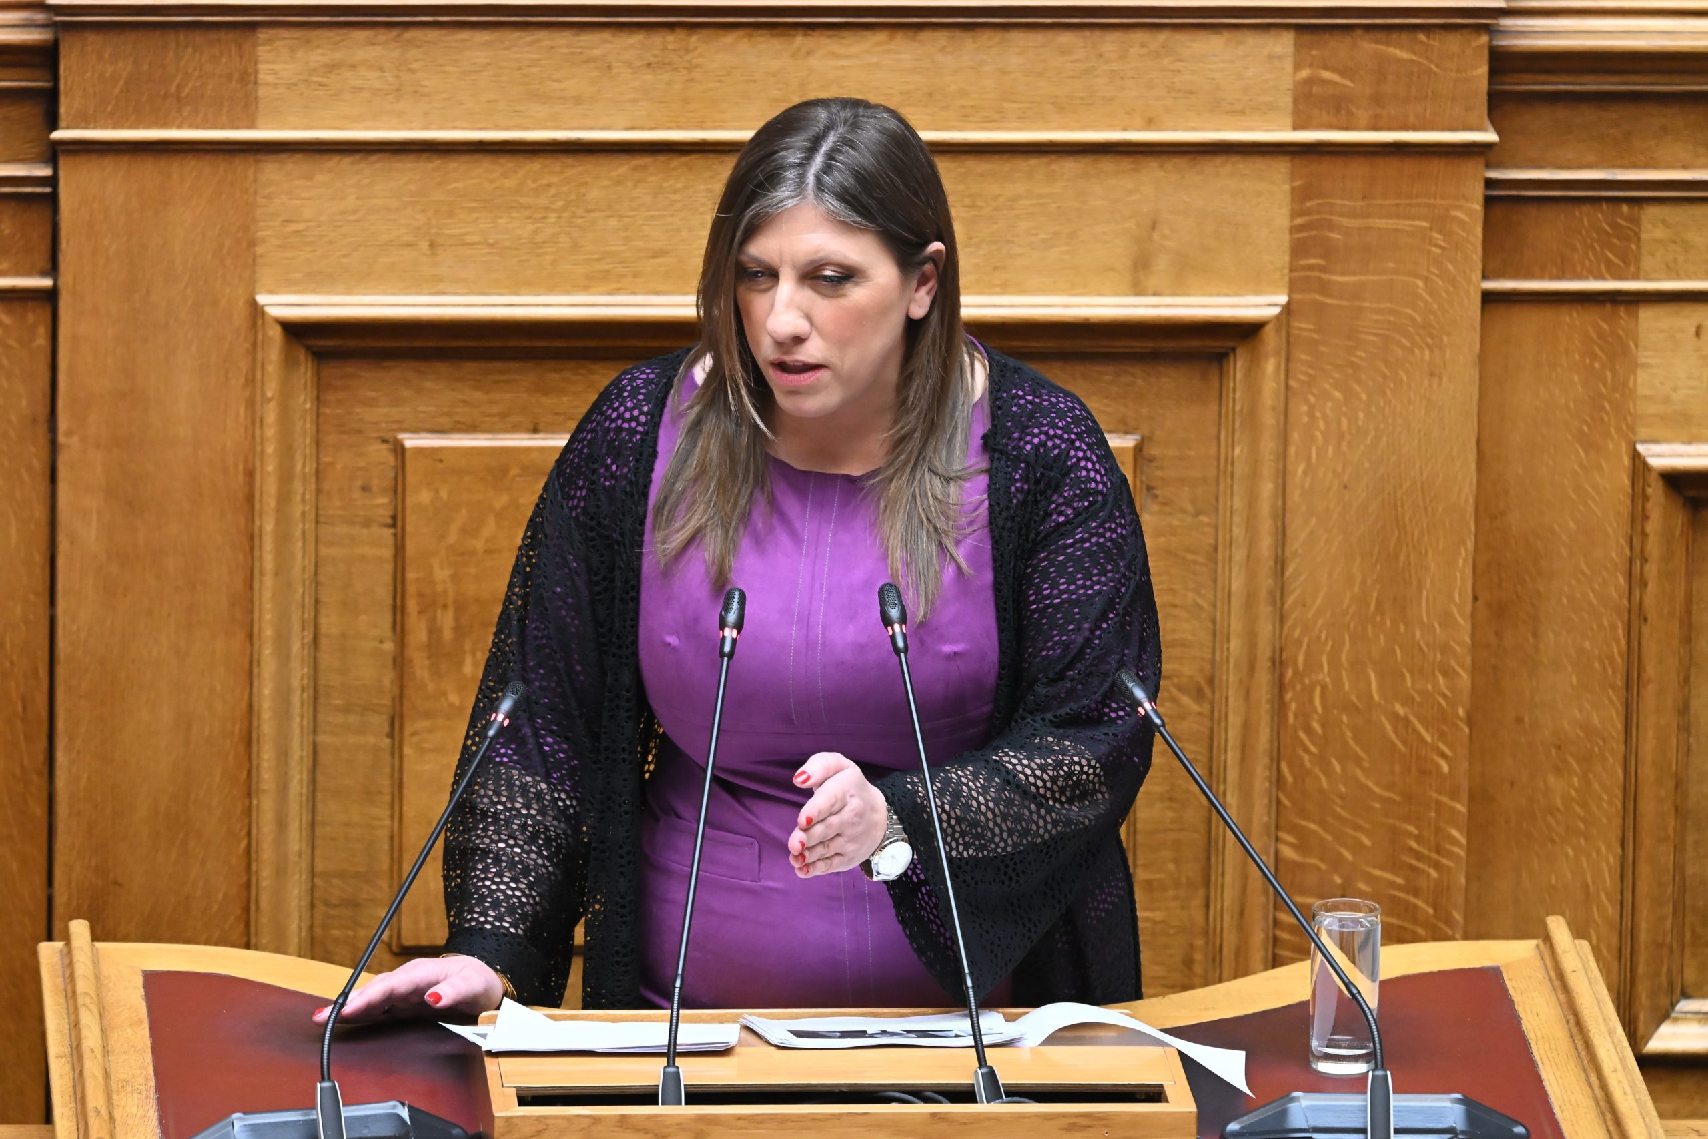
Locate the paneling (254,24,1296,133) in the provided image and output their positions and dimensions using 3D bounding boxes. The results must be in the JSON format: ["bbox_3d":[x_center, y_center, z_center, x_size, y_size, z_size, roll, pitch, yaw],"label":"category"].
[{"bbox_3d":[-0.066,-0.405,14.776,0.854,0.091,0.030,0,15,-4],"label":"paneling"}]

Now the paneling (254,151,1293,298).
[{"bbox_3d":[-0.067,-0.286,14.807,0.854,0.124,0.030,0,15,-4],"label":"paneling"}]

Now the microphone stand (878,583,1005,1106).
[{"bbox_3d":[0.067,0.210,13.800,0.093,0.385,0.075,0,15,-3],"label":"microphone stand"}]

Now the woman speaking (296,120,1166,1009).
[{"bbox_3d":[-0.092,0.470,14.156,0.650,1.700,0.480,2,15,2],"label":"woman speaking"}]

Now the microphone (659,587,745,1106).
[{"bbox_3d":[-0.116,0.212,13.800,0.063,0.385,0.075,2,15,3],"label":"microphone"}]

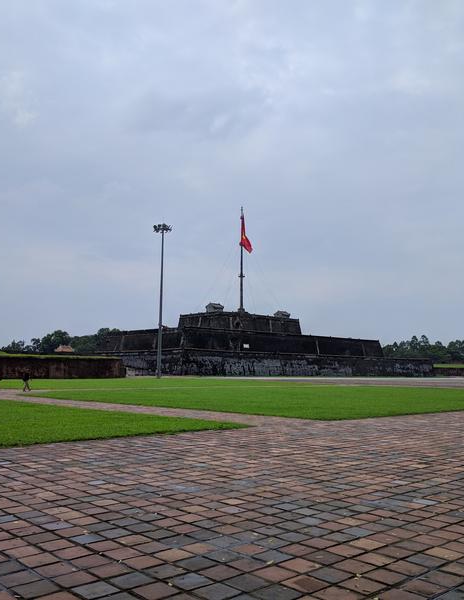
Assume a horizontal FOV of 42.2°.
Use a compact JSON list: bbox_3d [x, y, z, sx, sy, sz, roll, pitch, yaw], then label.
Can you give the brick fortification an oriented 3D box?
[{"bbox_3d":[2.467,13.400,177.329,90.000,17.500,70.000,6,-9,-39],"label":"brick fortification"}]

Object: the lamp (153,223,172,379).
[{"bbox_3d":[-10.679,-0.048,90.605,2.800,23.500,2.800,1,-7,0],"label":"lamp"}]

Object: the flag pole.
[{"bbox_3d":[3.169,-12.457,185.714,1.800,33.400,1.800,1,-7,0],"label":"flag pole"}]

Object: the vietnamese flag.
[{"bbox_3d":[4.482,-21.172,185.730,3.600,13.000,1.300,2,-7,-14],"label":"vietnamese flag"}]

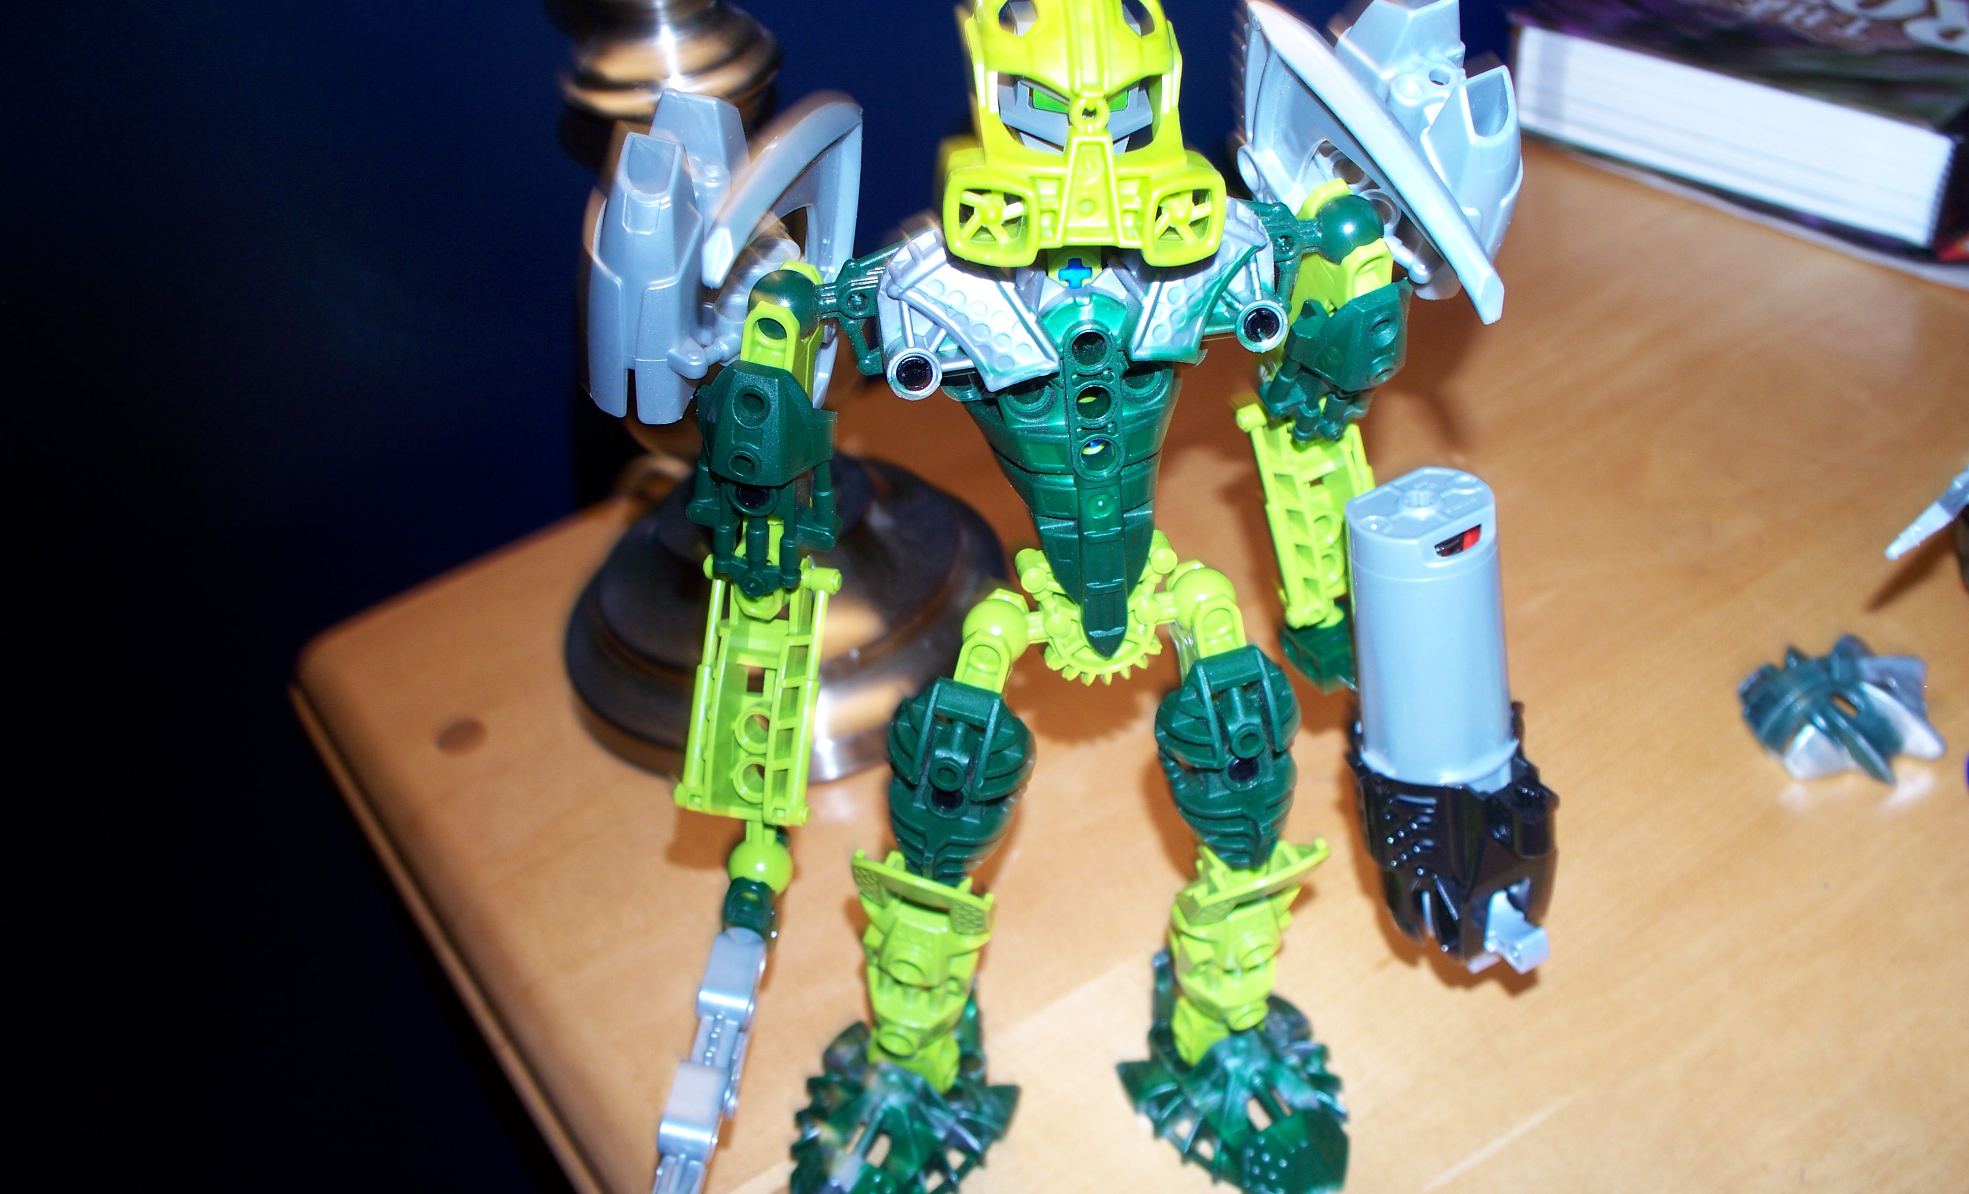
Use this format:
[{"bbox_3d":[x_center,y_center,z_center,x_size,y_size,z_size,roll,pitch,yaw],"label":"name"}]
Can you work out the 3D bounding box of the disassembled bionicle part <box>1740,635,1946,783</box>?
[{"bbox_3d":[0.193,0.023,0.456,0.044,0.018,0.037,-27,44,-22],"label":"disassembled bionicle part"}]

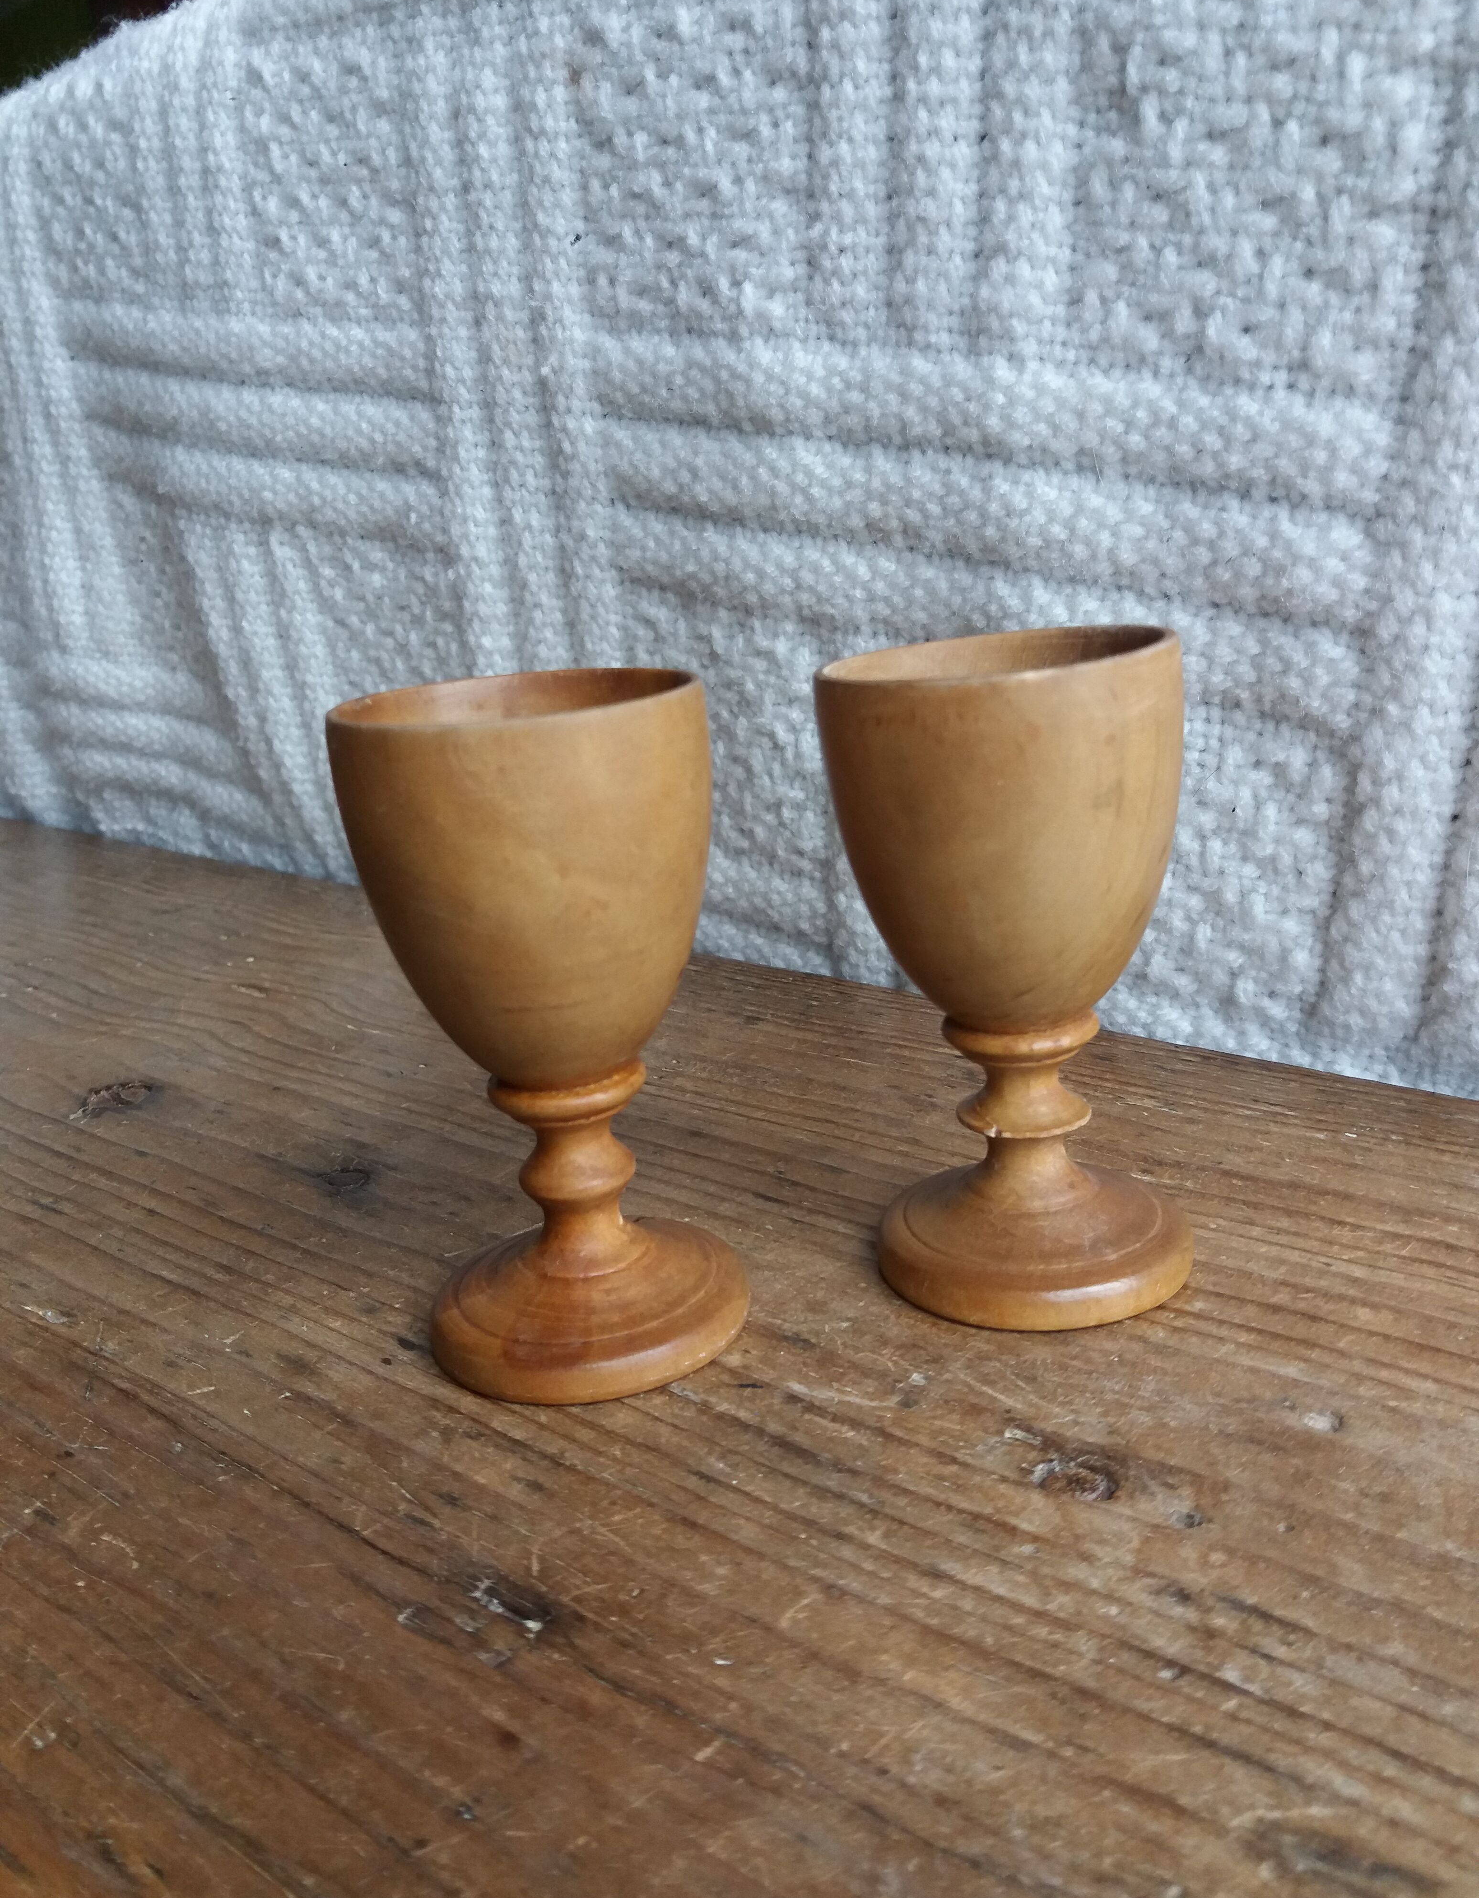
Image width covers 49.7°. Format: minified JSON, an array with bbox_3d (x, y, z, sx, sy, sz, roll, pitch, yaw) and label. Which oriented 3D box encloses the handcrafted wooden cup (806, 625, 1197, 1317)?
[{"bbox_3d":[0.043,0.003,0.249,0.054,0.098,0.054,-6,17,2],"label":"handcrafted wooden cup"}]

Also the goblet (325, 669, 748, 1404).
[{"bbox_3d":[-0.029,0.011,0.244,0.056,0.100,0.056,-6,16,0],"label":"goblet"}]

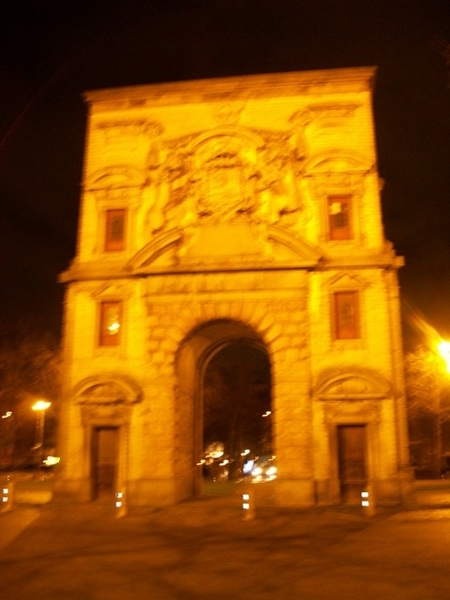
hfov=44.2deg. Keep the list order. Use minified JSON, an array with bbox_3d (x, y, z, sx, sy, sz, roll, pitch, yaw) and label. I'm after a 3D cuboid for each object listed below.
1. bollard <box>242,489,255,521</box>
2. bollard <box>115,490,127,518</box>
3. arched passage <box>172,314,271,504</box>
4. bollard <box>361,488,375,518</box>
[{"bbox_3d":[0.644,5.776,15.696,0.160,0.830,0.160,-2,-15,7],"label":"bollard"},{"bbox_3d":[-3.020,5.897,16.125,0.160,0.830,0.160,-2,-15,7],"label":"bollard"},{"bbox_3d":[0.263,4.592,22.759,3.660,6.780,4.700,-2,-15,7],"label":"arched passage"},{"bbox_3d":[4.124,5.875,16.171,0.160,0.830,0.160,-2,-15,7],"label":"bollard"}]

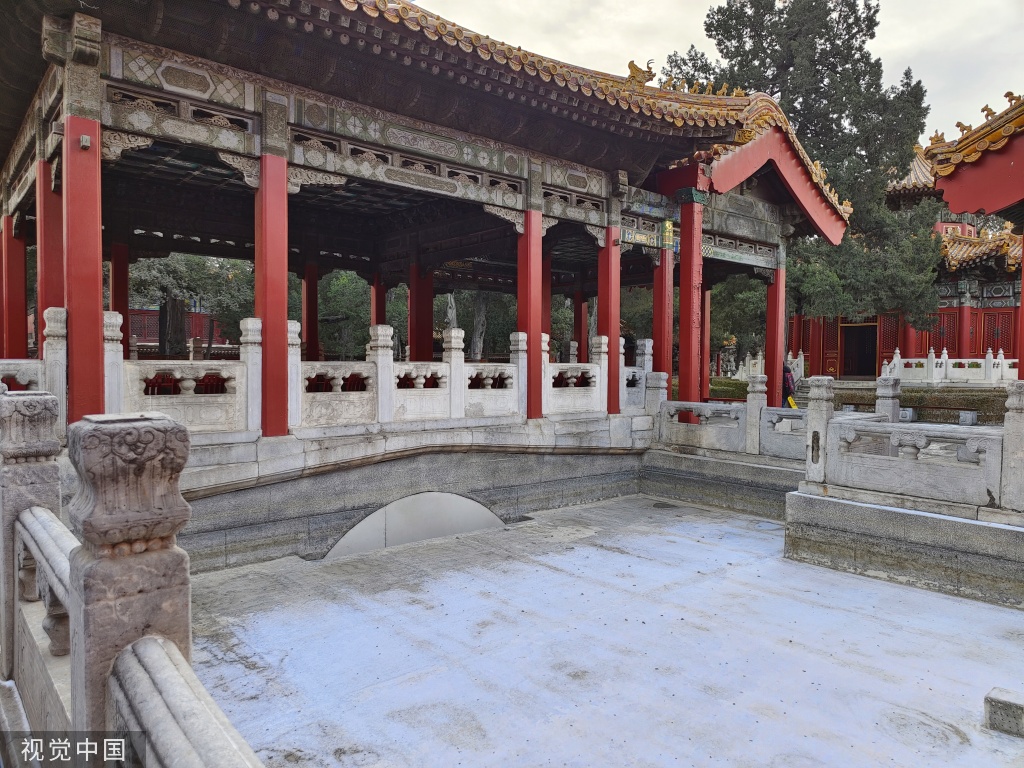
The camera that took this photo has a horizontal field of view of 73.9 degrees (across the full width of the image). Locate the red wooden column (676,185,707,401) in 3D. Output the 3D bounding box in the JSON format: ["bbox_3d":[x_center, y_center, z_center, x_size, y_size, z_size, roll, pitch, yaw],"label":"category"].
[{"bbox_3d":[3.088,-1.143,11.733,0.304,4.340,0.285,-1,3,-41],"label":"red wooden column"}]

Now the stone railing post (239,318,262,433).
[{"bbox_3d":[-2.822,-0.101,7.382,0.164,1.202,0.217,-1,2,-41],"label":"stone railing post"}]

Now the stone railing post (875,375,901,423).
[{"bbox_3d":[5.077,0.498,9.188,0.205,1.193,0.214,-1,2,-41],"label":"stone railing post"}]

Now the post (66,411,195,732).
[{"bbox_3d":[-0.968,0.720,1.724,0.235,1.295,0.230,-1,2,-41],"label":"post"}]

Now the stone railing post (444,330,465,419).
[{"bbox_3d":[-0.796,-0.141,9.153,0.217,1.187,0.205,-1,2,-41],"label":"stone railing post"}]

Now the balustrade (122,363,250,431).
[{"bbox_3d":[-3.468,0.156,7.260,1.239,0.779,0.137,-1,3,-41],"label":"balustrade"}]

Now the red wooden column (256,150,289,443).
[{"bbox_3d":[-2.771,-0.982,7.837,0.289,3.169,0.277,-1,3,-41],"label":"red wooden column"}]

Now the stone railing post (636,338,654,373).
[{"bbox_3d":[2.314,-0.190,11.870,0.217,1.193,0.205,-1,2,-41],"label":"stone railing post"}]

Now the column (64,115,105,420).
[{"bbox_3d":[-4.287,-0.989,6.819,0.290,3.263,0.290,-1,2,-41],"label":"column"}]

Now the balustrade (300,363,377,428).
[{"bbox_3d":[-2.157,0.119,8.415,1.034,0.771,0.137,-1,3,-41],"label":"balustrade"}]

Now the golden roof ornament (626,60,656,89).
[{"bbox_3d":[2.106,-5.033,11.065,0.464,0.406,0.223,0,2,4],"label":"golden roof ornament"}]

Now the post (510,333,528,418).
[{"bbox_3d":[0.101,-0.150,9.926,0.173,1.193,0.205,-1,2,-41],"label":"post"}]

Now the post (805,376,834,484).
[{"bbox_3d":[3.638,0.546,8.071,0.209,1.225,0.209,-1,3,-41],"label":"post"}]

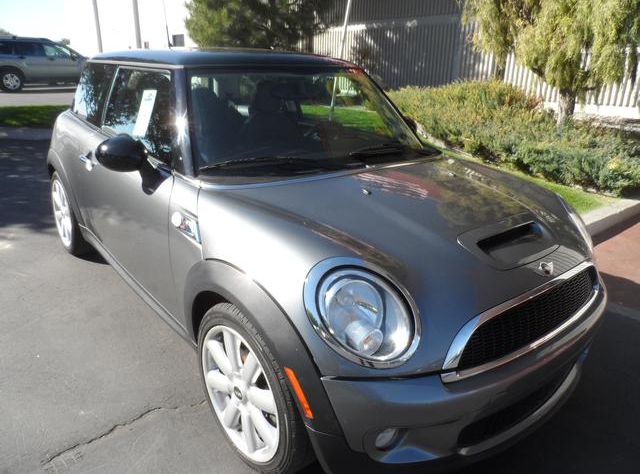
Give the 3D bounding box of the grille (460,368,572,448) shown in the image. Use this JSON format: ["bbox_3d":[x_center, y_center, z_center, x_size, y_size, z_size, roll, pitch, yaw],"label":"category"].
[{"bbox_3d":[0.779,0.564,1.608,0.850,0.130,0.110,-13,26,-39],"label":"grille"}]

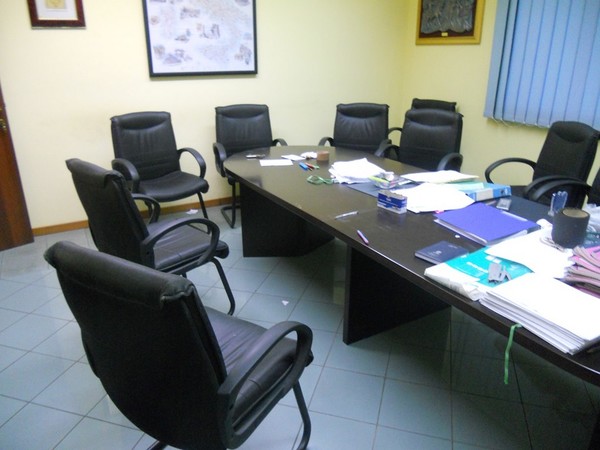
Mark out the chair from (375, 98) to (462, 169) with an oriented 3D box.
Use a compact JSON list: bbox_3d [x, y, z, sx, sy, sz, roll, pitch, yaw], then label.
[{"bbox_3d":[0.988,-0.430,3.868,0.582,0.966,0.624,11,24,28],"label":"chair"}]

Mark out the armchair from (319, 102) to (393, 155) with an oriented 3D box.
[{"bbox_3d":[0.531,-0.588,4.289,0.582,0.966,0.624,4,21,11],"label":"armchair"}]

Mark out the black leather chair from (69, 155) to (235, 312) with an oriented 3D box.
[{"bbox_3d":[-0.784,0.101,2.529,0.624,0.966,0.582,-20,28,-41],"label":"black leather chair"}]

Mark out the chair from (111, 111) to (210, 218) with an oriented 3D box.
[{"bbox_3d":[-1.139,-0.400,3.837,0.582,0.966,0.624,-17,27,-37],"label":"chair"}]

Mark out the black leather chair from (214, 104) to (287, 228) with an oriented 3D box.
[{"bbox_3d":[-0.452,-0.561,4.240,0.582,0.966,0.624,-7,22,-17],"label":"black leather chair"}]

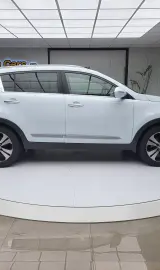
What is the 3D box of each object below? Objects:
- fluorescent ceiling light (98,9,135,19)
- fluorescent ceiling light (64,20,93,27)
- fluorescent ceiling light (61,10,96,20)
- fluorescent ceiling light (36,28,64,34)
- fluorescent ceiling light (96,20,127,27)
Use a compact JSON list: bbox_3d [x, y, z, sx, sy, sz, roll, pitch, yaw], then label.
[{"bbox_3d":[0.599,-2.003,4.119,0.595,0.050,0.595,0,11,0],"label":"fluorescent ceiling light"},{"bbox_3d":[0.000,-2.120,4.708,0.595,0.050,0.595,0,11,0],"label":"fluorescent ceiling light"},{"bbox_3d":[-0.003,-2.003,4.119,0.595,0.050,0.595,0,11,0],"label":"fluorescent ceiling light"},{"bbox_3d":[-0.598,-2.237,5.301,0.595,0.050,0.595,0,11,0],"label":"fluorescent ceiling light"},{"bbox_3d":[0.602,-2.120,4.708,0.595,0.050,0.595,0,11,0],"label":"fluorescent ceiling light"}]

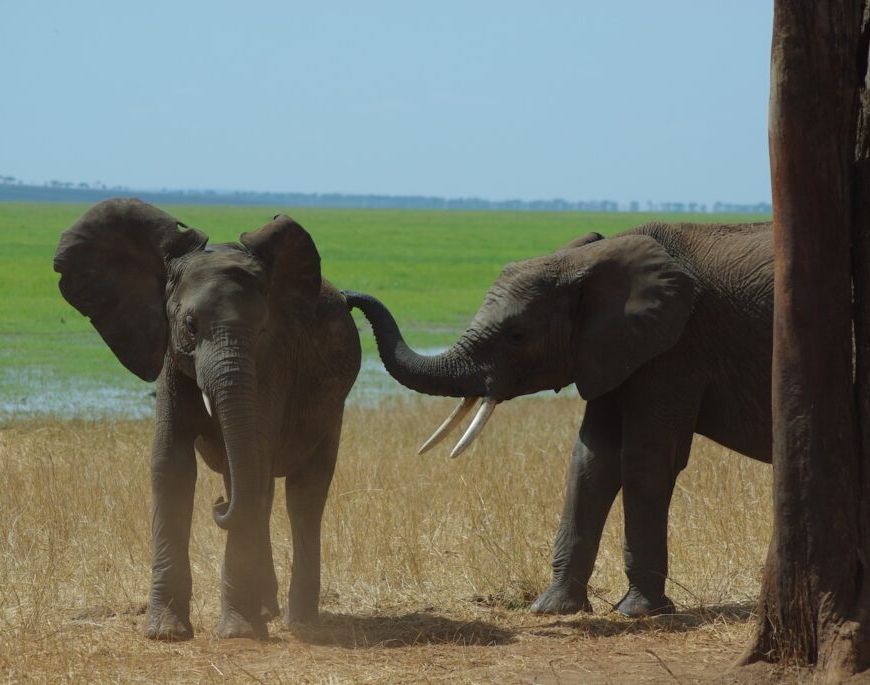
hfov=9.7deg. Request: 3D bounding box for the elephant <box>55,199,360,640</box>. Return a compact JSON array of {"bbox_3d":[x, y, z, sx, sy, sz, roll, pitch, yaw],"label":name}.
[{"bbox_3d":[-1.090,0.379,26.450,1.280,2.200,2.100,1,2,20],"label":"elephant"}]

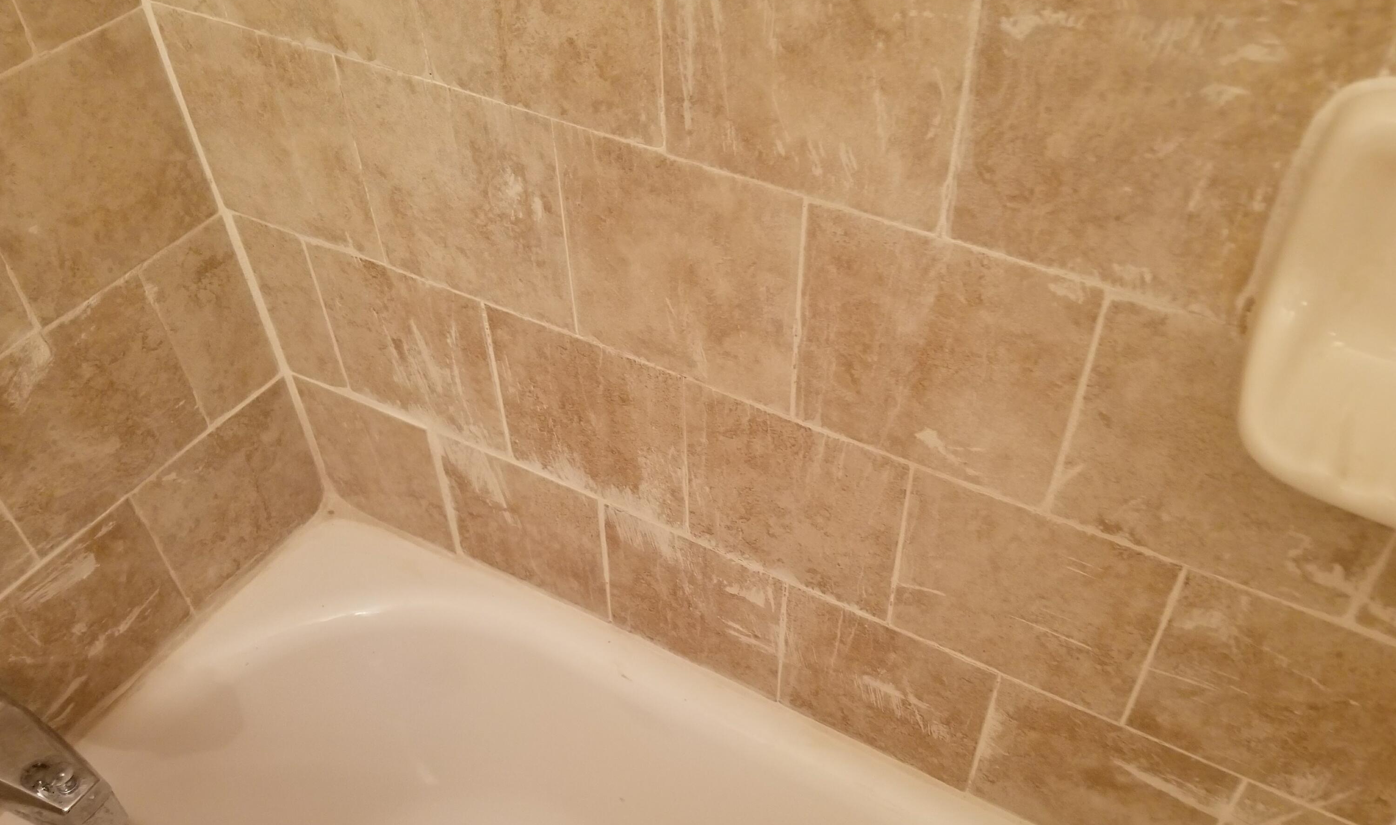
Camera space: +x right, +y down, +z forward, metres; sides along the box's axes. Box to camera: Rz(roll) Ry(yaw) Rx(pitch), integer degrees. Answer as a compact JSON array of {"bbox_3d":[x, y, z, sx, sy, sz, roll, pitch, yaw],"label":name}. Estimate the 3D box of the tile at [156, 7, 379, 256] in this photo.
[{"bbox_3d":[-0.282,-0.185,0.705,0.151,0.151,0.009,21,48,20],"label":"tile"}]

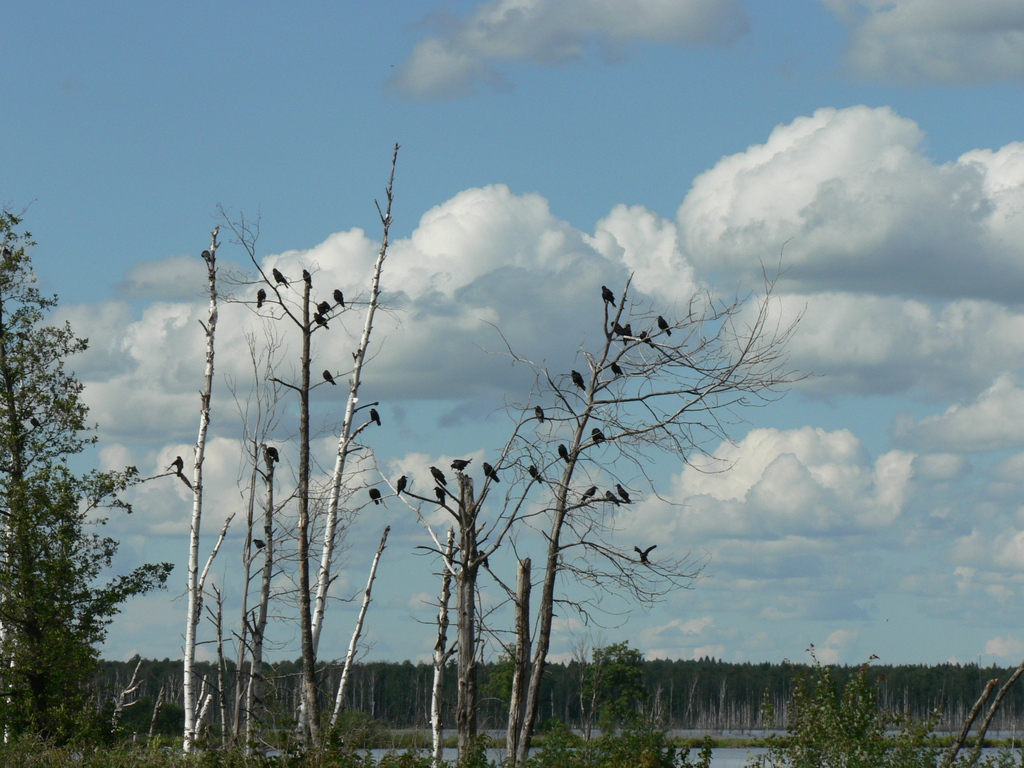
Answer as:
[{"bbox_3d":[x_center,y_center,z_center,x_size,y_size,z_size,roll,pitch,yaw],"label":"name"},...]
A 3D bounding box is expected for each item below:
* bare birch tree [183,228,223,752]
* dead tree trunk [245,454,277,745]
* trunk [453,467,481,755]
[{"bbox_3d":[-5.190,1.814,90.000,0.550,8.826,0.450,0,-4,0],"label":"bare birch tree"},{"bbox_3d":[-4.187,3.665,90.000,0.501,5.246,0.450,0,-4,0],"label":"dead tree trunk"},{"bbox_3d":[-0.719,3.785,87.000,0.420,4.715,0.400,0,-4,0],"label":"trunk"}]

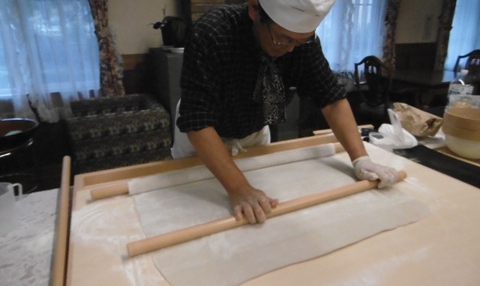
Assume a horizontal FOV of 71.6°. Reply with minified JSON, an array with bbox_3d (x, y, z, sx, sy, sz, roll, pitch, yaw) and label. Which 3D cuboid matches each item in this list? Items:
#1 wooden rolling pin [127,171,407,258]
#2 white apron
[{"bbox_3d":[0.151,0.179,0.945,0.900,0.031,0.031,-10,21,-24],"label":"wooden rolling pin"},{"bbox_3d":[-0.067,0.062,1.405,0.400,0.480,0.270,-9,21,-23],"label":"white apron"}]

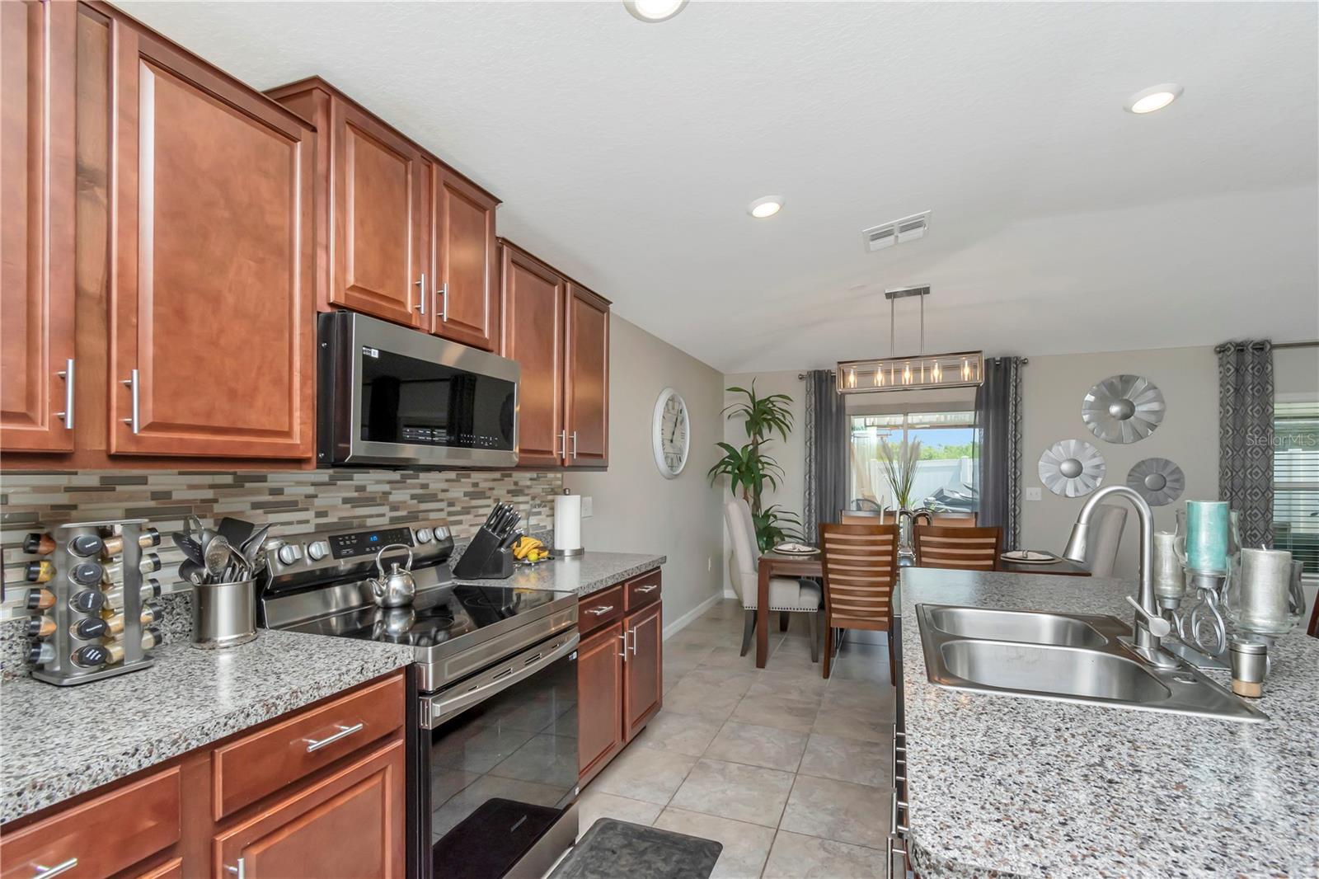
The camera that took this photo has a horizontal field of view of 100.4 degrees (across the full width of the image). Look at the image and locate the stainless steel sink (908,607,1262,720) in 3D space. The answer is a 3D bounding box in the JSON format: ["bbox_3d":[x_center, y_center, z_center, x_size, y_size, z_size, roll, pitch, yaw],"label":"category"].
[{"bbox_3d":[1.026,0.652,1.484,0.582,0.208,0.799,-1,-2,21],"label":"stainless steel sink"}]

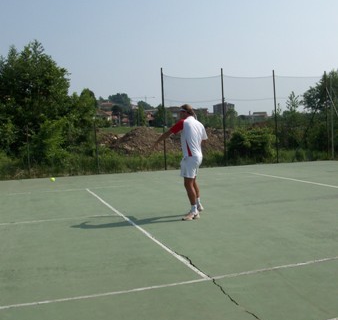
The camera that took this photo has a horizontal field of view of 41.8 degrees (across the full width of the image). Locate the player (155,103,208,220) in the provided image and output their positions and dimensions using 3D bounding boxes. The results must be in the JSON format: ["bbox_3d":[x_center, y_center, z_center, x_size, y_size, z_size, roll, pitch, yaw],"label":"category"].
[{"bbox_3d":[0.235,0.045,7.650,0.800,1.860,0.640,0,4,27],"label":"player"}]

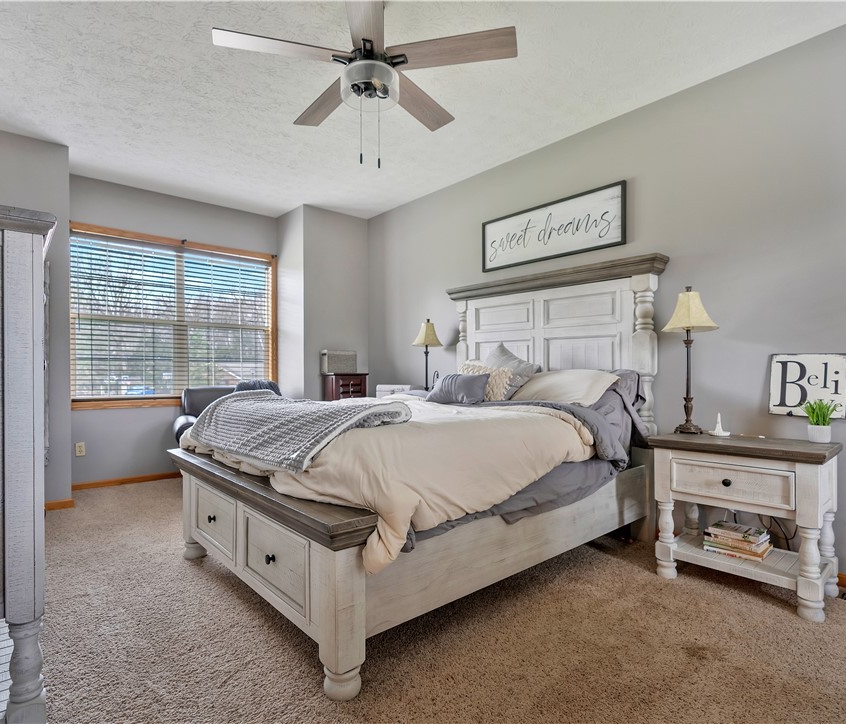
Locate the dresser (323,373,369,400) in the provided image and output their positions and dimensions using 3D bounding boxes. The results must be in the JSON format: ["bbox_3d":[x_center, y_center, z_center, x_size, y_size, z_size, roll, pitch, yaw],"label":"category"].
[{"bbox_3d":[-0.802,0.625,5.004,0.420,1.020,0.260,1,-2,-42],"label":"dresser"}]

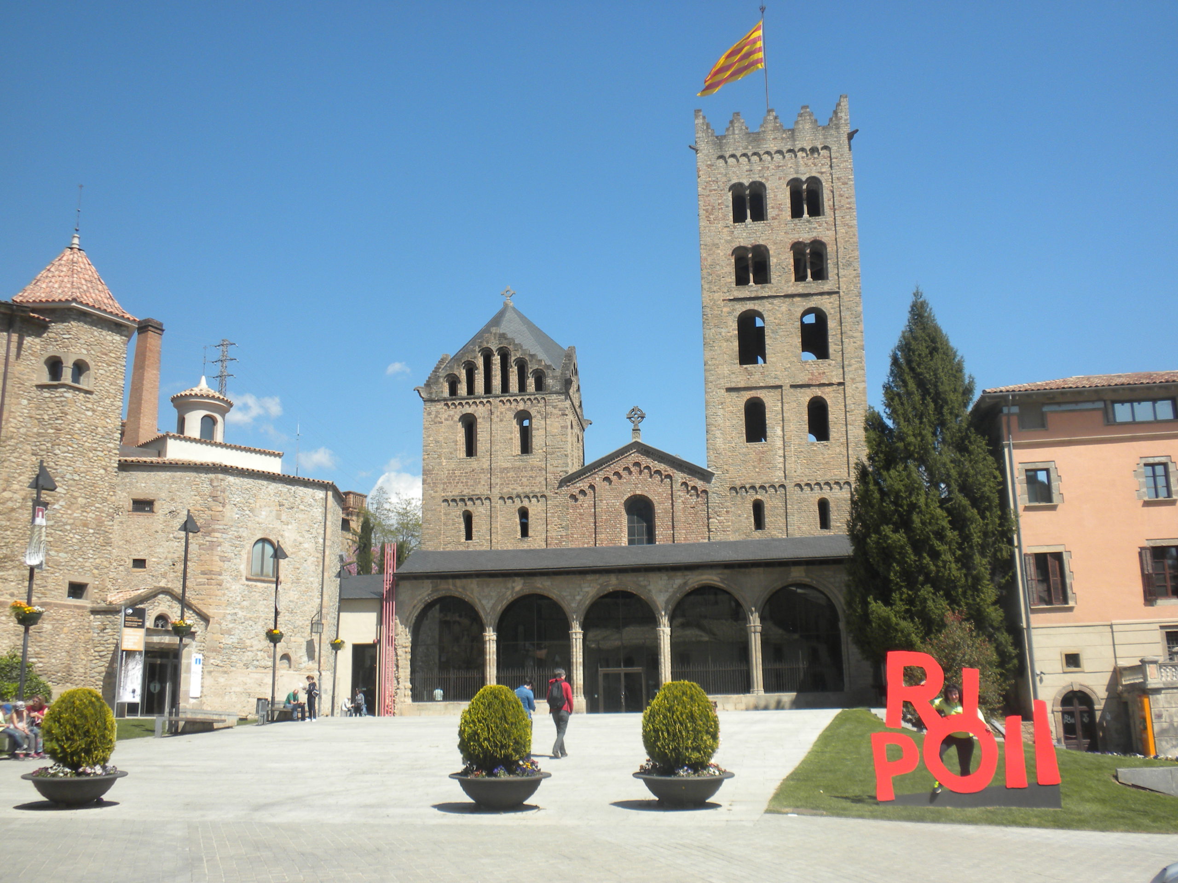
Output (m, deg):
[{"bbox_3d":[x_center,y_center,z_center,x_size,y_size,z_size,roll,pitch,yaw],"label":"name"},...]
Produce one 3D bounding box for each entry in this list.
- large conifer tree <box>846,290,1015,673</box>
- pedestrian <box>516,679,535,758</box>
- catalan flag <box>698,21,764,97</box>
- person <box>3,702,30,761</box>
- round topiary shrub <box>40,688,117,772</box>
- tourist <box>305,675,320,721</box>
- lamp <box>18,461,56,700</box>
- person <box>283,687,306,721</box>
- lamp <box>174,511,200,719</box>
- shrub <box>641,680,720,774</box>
[{"bbox_3d":[13.929,2.260,51.275,6.600,17.800,6.600,-3,-13,10],"label":"large conifer tree"},{"bbox_3d":[-1.286,5.497,24.889,0.520,1.599,0.420,-7,-15,23],"label":"pedestrian"},{"bbox_3d":[10.265,-27.673,90.904,4.600,5.300,1.200,-5,-14,15],"label":"catalan flag"},{"bbox_3d":[-12.154,6.161,26.844,0.680,1.200,0.450,-6,-14,22],"label":"person"},{"bbox_3d":[-6.615,3.754,16.426,0.900,1.065,0.900,-1,-14,0],"label":"round topiary shrub"},{"bbox_3d":[-9.883,9.177,44.923,0.450,1.620,0.460,4,-14,-21],"label":"tourist"},{"bbox_3d":[-12.419,3.645,28.069,0.680,6.600,0.680,-2,-13,6],"label":"lamp"},{"bbox_3d":[-10.532,9.460,45.342,0.780,1.201,0.500,-7,-15,23],"label":"person"},{"bbox_3d":[-11.784,5.198,36.664,0.650,6.450,0.650,-2,-14,6],"label":"lamp"},{"bbox_3d":[1.219,3.772,16.675,1.030,1.220,1.030,-1,-13,2],"label":"shrub"}]

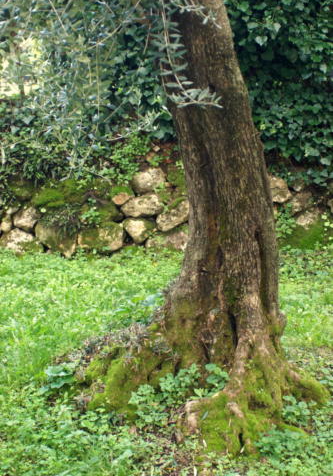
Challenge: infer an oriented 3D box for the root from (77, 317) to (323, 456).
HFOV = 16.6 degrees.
[{"bbox_3d":[0.168,0.656,5.320,1.170,0.460,0.920,0,7,0],"label":"root"}]

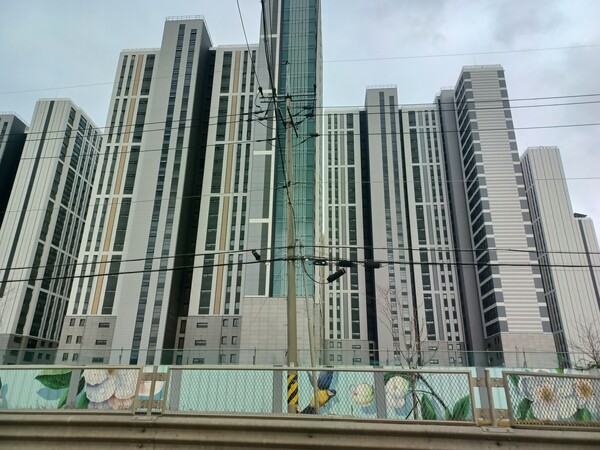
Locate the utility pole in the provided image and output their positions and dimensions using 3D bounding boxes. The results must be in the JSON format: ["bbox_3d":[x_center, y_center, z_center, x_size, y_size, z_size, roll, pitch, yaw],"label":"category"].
[{"bbox_3d":[-0.346,0.473,16.524,0.370,13.147,0.370,-1,-21,-1],"label":"utility pole"}]

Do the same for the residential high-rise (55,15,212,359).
[{"bbox_3d":[-31.603,-7.748,90.449,18.300,80.200,10.000,-1,-21,5],"label":"residential high-rise"}]

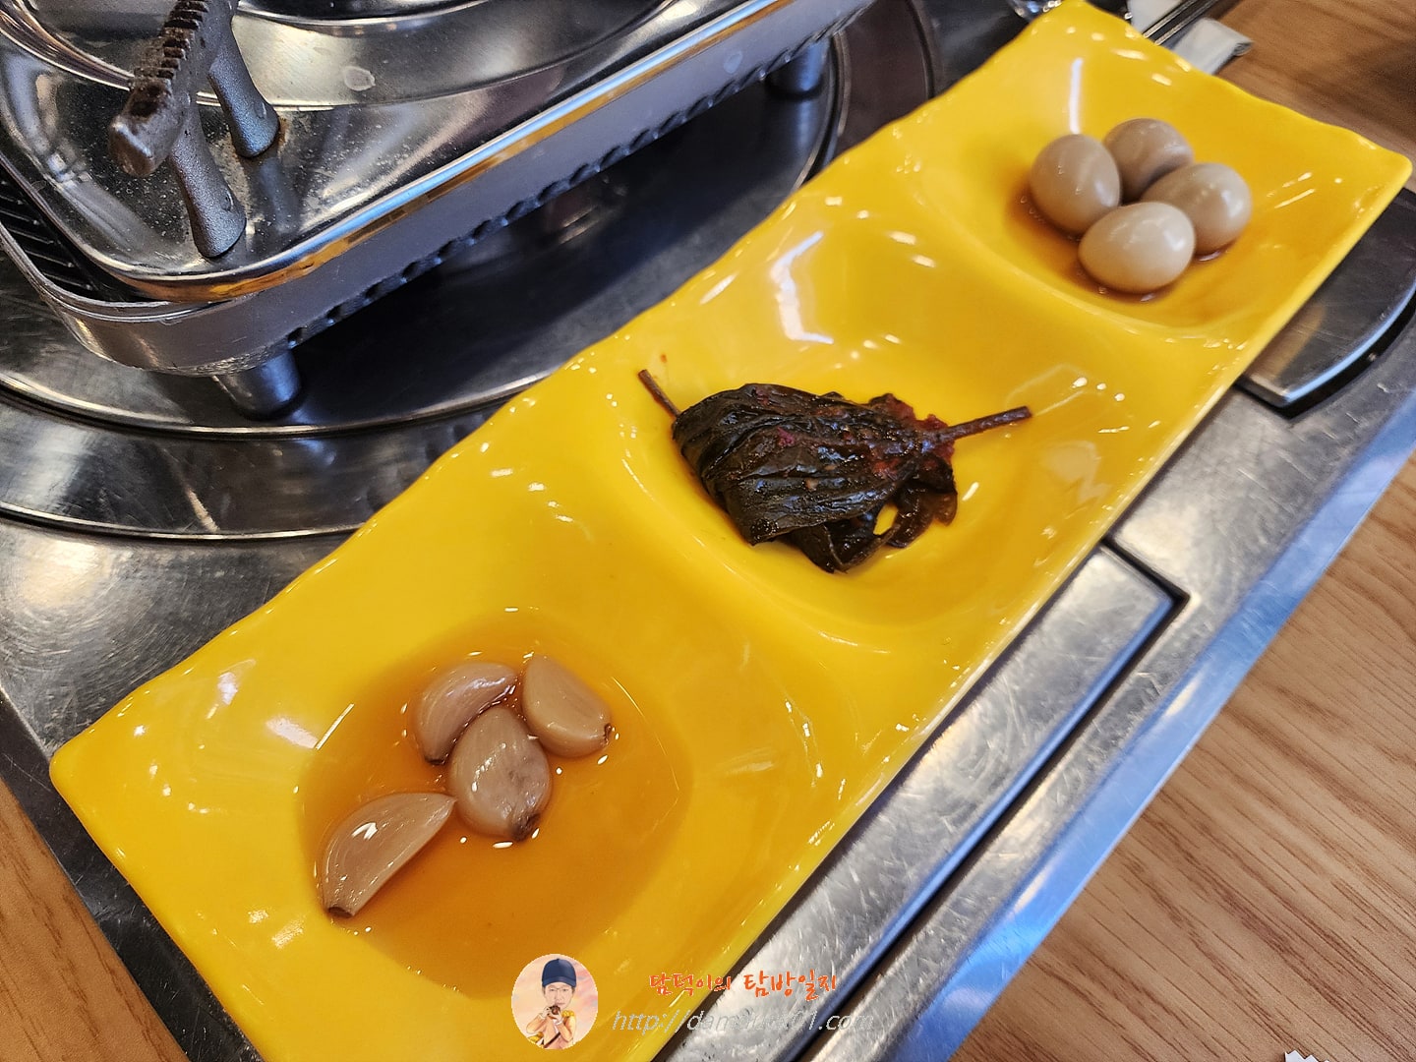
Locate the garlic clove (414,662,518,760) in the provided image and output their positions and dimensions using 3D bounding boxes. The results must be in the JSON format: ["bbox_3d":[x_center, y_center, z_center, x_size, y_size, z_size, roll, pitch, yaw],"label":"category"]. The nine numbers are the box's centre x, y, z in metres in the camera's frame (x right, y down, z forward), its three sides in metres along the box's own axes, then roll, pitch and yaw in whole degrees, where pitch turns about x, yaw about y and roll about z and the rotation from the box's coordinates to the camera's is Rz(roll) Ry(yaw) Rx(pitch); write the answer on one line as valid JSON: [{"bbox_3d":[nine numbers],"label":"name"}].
[{"bbox_3d":[-0.053,0.036,0.199,0.013,0.015,0.025,34,66,16],"label":"garlic clove"}]

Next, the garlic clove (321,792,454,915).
[{"bbox_3d":[-0.065,0.061,0.186,0.016,0.015,0.030,40,68,19],"label":"garlic clove"}]

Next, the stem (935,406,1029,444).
[{"bbox_3d":[0.068,-0.026,0.232,0.024,0.003,0.003,-14,62,-9],"label":"stem"}]

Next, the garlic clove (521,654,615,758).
[{"bbox_3d":[-0.031,0.038,0.199,0.024,0.015,0.014,41,68,19],"label":"garlic clove"}]

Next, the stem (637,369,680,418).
[{"bbox_3d":[-0.012,-0.034,0.235,0.002,0.002,0.014,-42,90,-21],"label":"stem"}]

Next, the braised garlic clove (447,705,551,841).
[{"bbox_3d":[-0.042,0.050,0.191,0.020,0.017,0.028,-16,63,-9],"label":"braised garlic clove"}]

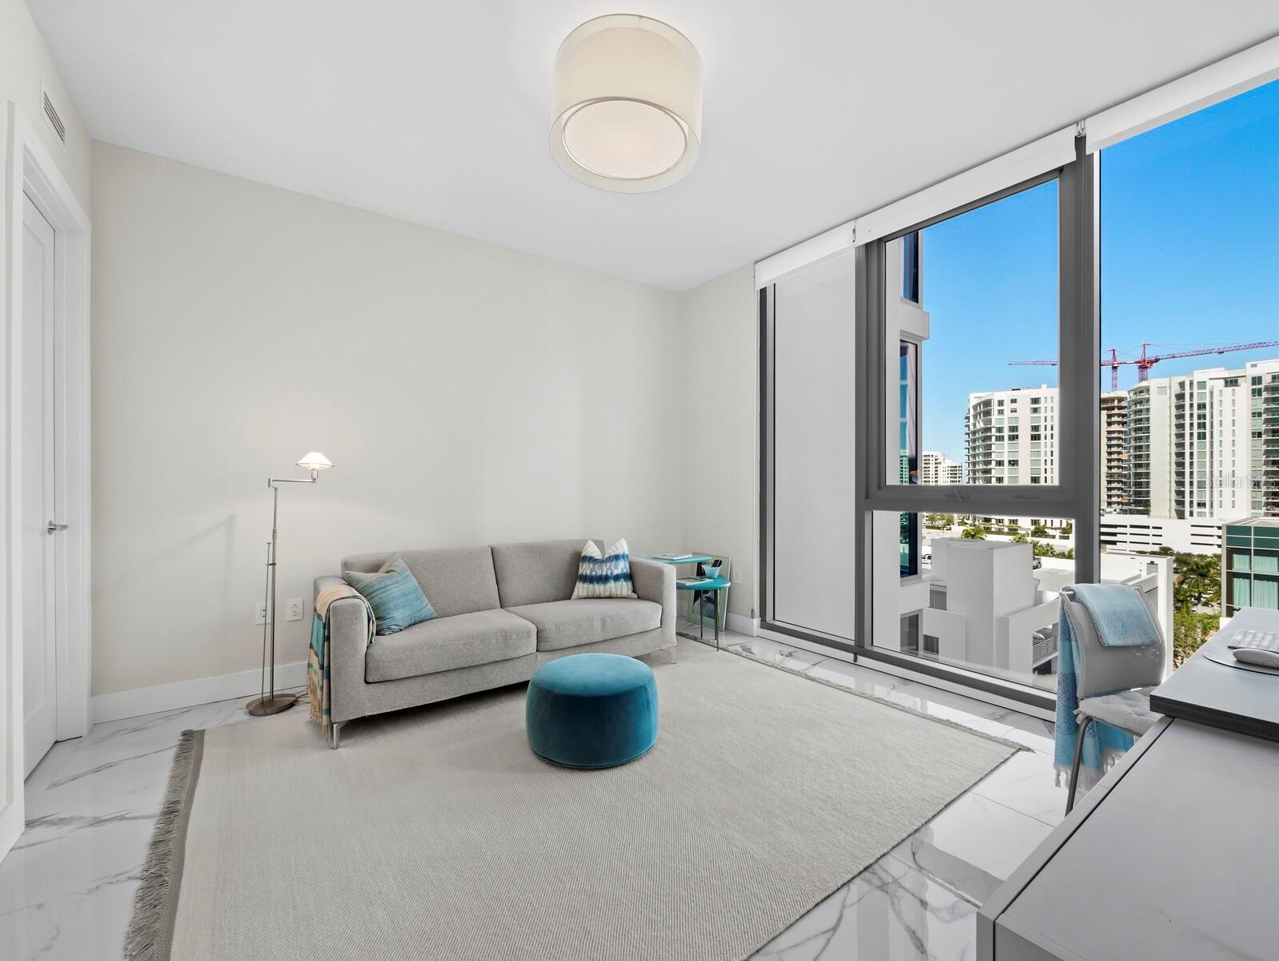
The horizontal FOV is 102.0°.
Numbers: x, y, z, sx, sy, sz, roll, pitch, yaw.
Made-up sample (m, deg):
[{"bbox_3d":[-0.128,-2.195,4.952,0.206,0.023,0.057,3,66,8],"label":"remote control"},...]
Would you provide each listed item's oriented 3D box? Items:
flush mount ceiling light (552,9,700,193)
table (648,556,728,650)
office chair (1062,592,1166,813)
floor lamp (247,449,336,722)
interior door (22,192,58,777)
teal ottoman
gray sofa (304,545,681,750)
[{"bbox_3d":[-0.057,-1.535,2.175,0.620,0.320,0.620,0,0,0],"label":"flush mount ceiling light"},{"bbox_3d":[0.400,0.945,4.127,0.540,0.620,0.660,0,0,-35],"label":"table"},{"bbox_3d":[1.820,0.813,1.680,0.480,0.860,0.540,0,0,-19],"label":"office chair"},{"bbox_3d":[-1.900,0.548,2.816,0.500,1.400,0.240,0,0,19],"label":"floor lamp"},{"bbox_3d":[-2.556,0.020,2.118,0.050,2.440,0.840,0,0,-37],"label":"interior door"},{"bbox_3d":[-0.229,1.072,2.530,0.640,0.355,0.640,0,0,0],"label":"teal ottoman"},{"bbox_3d":[-0.836,0.846,3.328,2.040,0.810,0.870,0,0,-35],"label":"gray sofa"}]

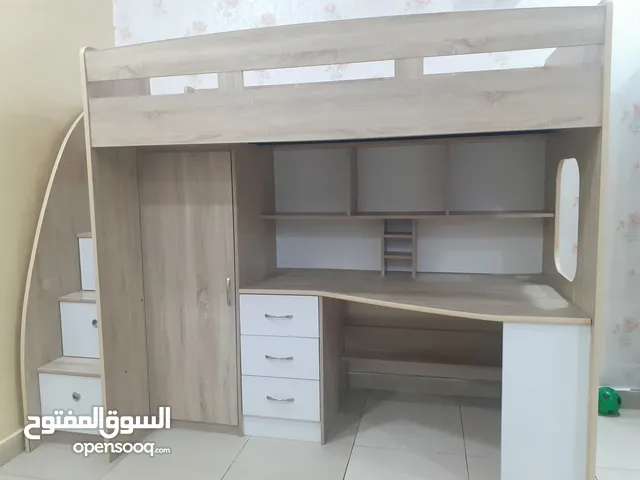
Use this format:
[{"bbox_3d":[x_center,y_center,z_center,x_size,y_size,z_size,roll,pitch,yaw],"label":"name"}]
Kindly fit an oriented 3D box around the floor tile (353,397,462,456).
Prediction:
[{"bbox_3d":[0.465,0.941,2.531,0.498,0.010,0.498,0,6,13],"label":"floor tile"}]

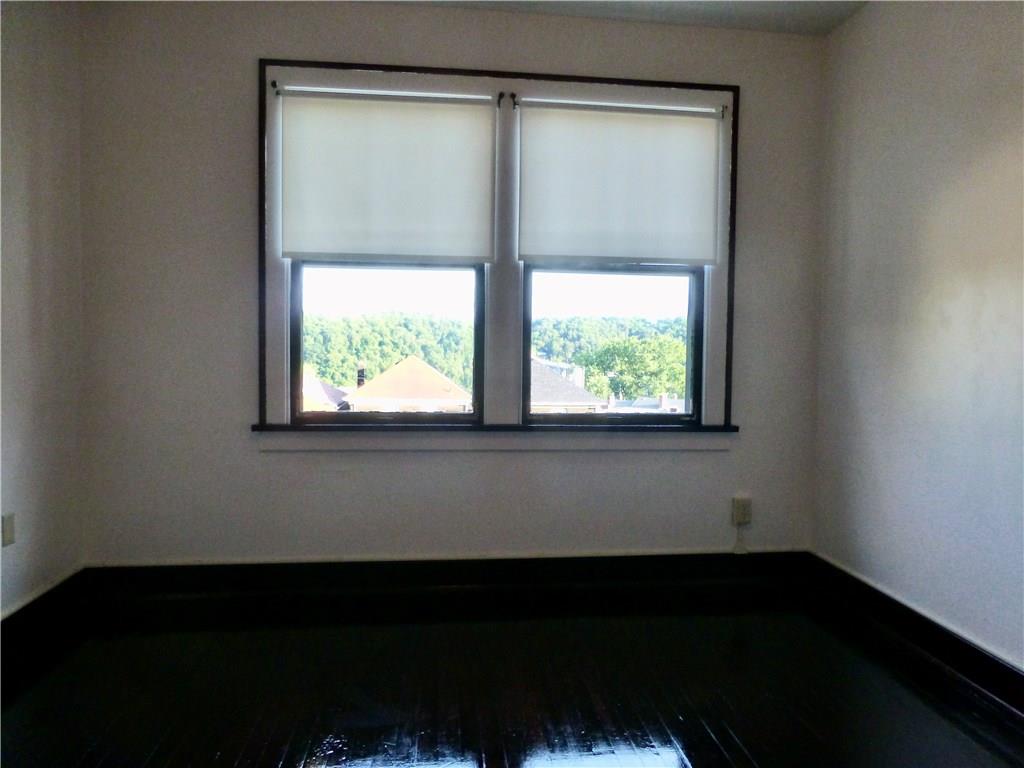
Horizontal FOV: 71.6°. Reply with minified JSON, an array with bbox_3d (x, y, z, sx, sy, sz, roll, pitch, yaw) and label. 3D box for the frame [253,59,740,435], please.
[{"bbox_3d":[-0.026,-0.599,3.291,2.247,1.633,0.120,0,3,-6],"label":"frame"}]

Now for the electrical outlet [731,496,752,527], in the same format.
[{"bbox_3d":[1.132,0.624,3.439,0.075,0.118,0.040,0,3,-6],"label":"electrical outlet"}]

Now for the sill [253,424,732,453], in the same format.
[{"bbox_3d":[-0.035,0.255,3.313,2.263,0.126,0.110,0,3,-6],"label":"sill"}]

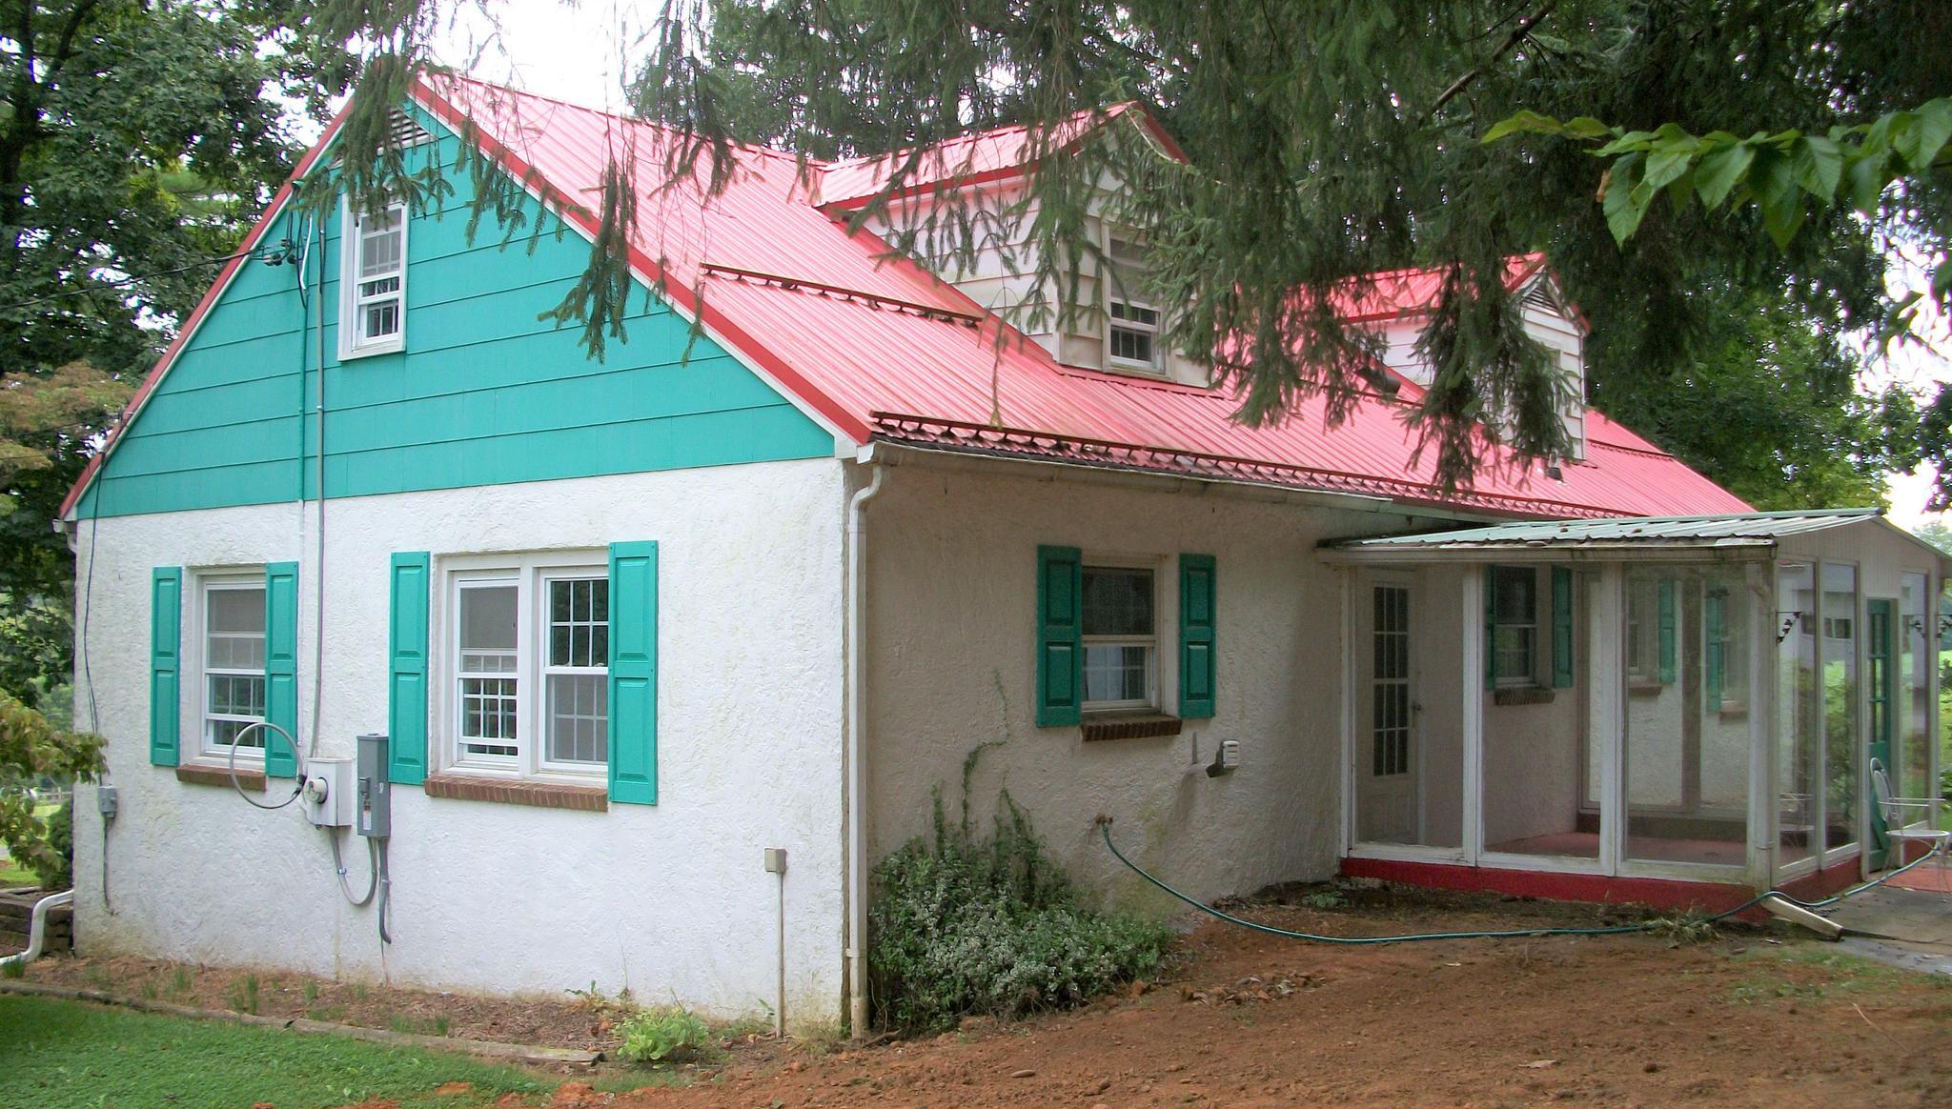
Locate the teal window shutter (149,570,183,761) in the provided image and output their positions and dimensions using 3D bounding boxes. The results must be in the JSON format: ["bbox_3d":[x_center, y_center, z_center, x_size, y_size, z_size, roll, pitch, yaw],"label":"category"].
[{"bbox_3d":[-5.584,0.777,13.666,0.371,1.371,0.040,-2,-3,40],"label":"teal window shutter"}]

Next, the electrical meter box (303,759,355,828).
[{"bbox_3d":[-4.053,1.469,12.258,0.325,0.400,0.190,-2,-3,40],"label":"electrical meter box"}]

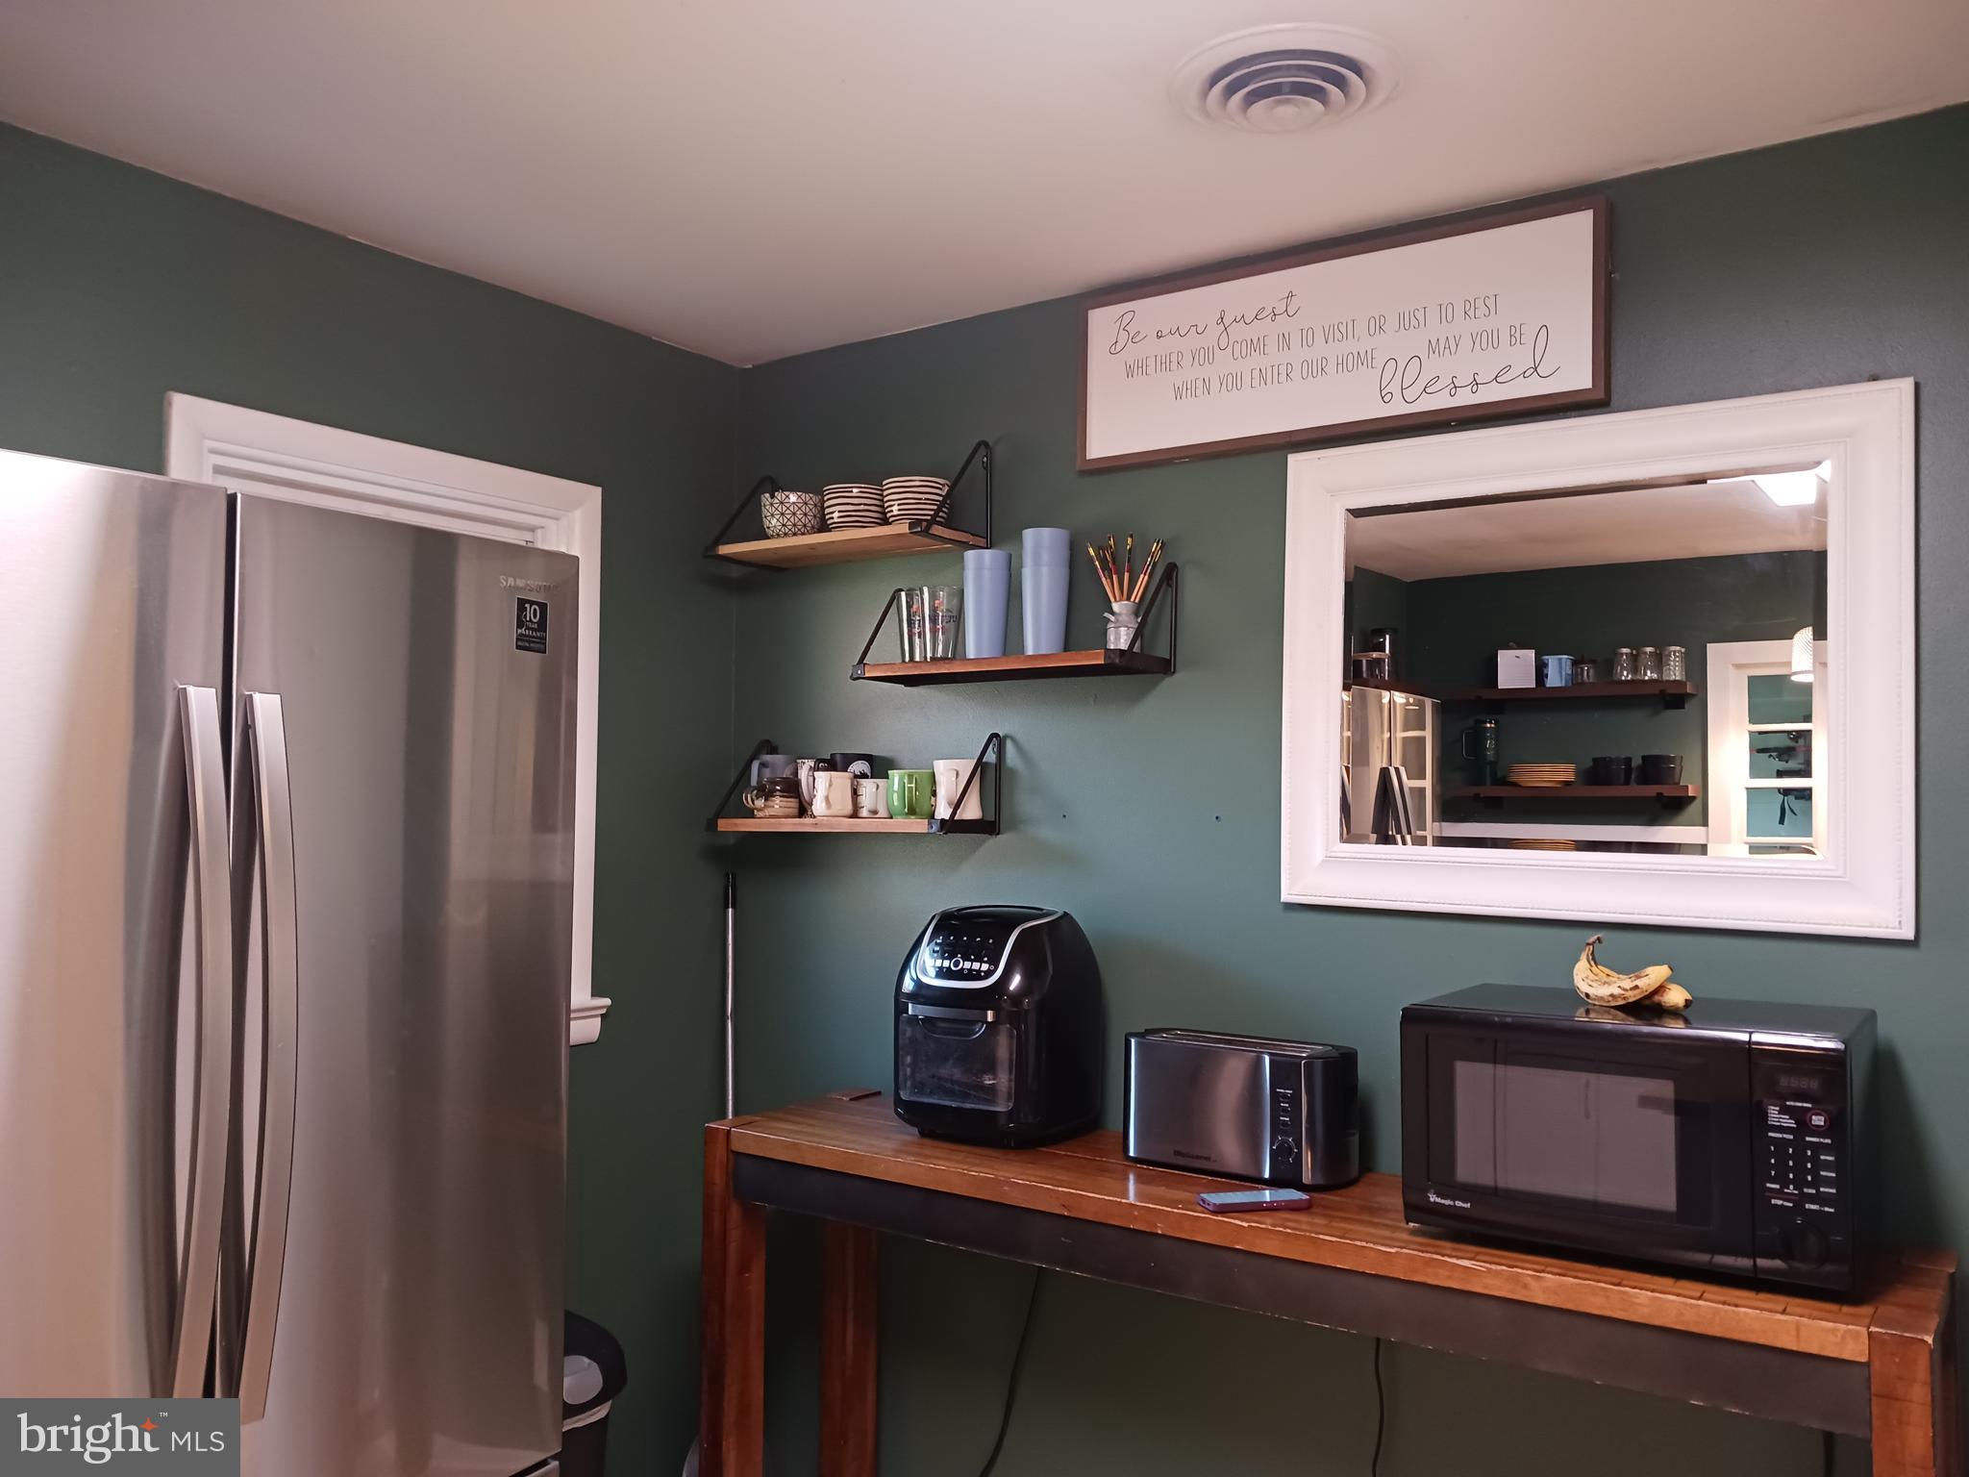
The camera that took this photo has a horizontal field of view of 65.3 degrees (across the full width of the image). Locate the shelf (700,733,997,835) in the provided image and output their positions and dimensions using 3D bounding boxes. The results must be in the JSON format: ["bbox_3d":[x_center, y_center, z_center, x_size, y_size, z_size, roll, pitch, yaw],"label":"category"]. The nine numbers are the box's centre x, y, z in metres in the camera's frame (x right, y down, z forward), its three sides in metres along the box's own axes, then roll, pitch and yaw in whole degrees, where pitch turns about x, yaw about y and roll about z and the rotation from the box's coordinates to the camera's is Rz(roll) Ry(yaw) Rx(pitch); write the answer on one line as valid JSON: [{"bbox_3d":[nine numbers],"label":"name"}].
[{"bbox_3d":[-0.269,0.089,3.027,0.583,0.192,0.187,-2,-4,35],"label":"shelf"}]

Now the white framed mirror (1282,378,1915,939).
[{"bbox_3d":[0.881,-0.106,2.328,0.909,0.756,0.045,0,-3,35],"label":"white framed mirror"}]

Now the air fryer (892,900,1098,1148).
[{"bbox_3d":[0.032,0.501,2.696,0.292,0.396,0.299,-2,-4,35],"label":"air fryer"}]

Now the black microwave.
[{"bbox_3d":[0.890,0.519,2.081,0.527,0.307,0.369,-2,-4,35],"label":"black microwave"}]

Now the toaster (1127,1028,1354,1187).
[{"bbox_3d":[0.403,0.588,2.435,0.364,0.197,0.163,-2,-4,35],"label":"toaster"}]

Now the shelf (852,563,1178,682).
[{"bbox_3d":[0.043,-0.210,2.830,0.588,0.197,0.182,-2,-4,35],"label":"shelf"}]

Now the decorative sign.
[{"bbox_3d":[0.565,-0.657,2.584,0.929,0.316,0.030,0,-3,35],"label":"decorative sign"}]

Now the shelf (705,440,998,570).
[{"bbox_3d":[-0.283,-0.470,3.064,0.571,0.211,0.192,-2,-4,35],"label":"shelf"}]

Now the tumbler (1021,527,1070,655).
[{"bbox_3d":[0.109,-0.259,2.750,0.087,0.233,0.087,0,-3,0],"label":"tumbler"}]

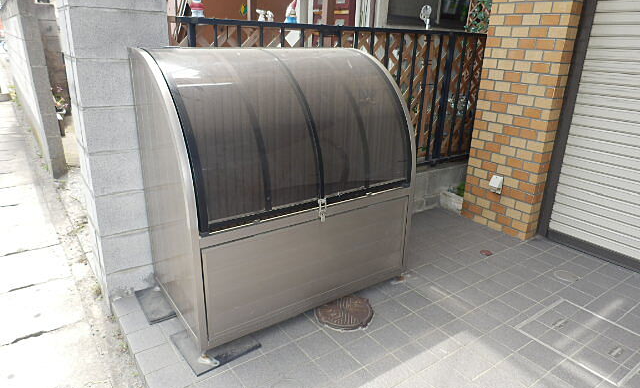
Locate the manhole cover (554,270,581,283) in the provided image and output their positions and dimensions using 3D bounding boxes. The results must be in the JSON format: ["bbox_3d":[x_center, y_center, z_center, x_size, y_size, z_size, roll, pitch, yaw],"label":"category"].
[{"bbox_3d":[1.418,0.480,2.545,0.148,0.015,0.148,1,20,0],"label":"manhole cover"}]

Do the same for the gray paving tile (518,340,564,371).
[{"bbox_3d":[0.947,0.697,1.904,0.145,0.015,0.145,-13,24,-33],"label":"gray paving tile"}]

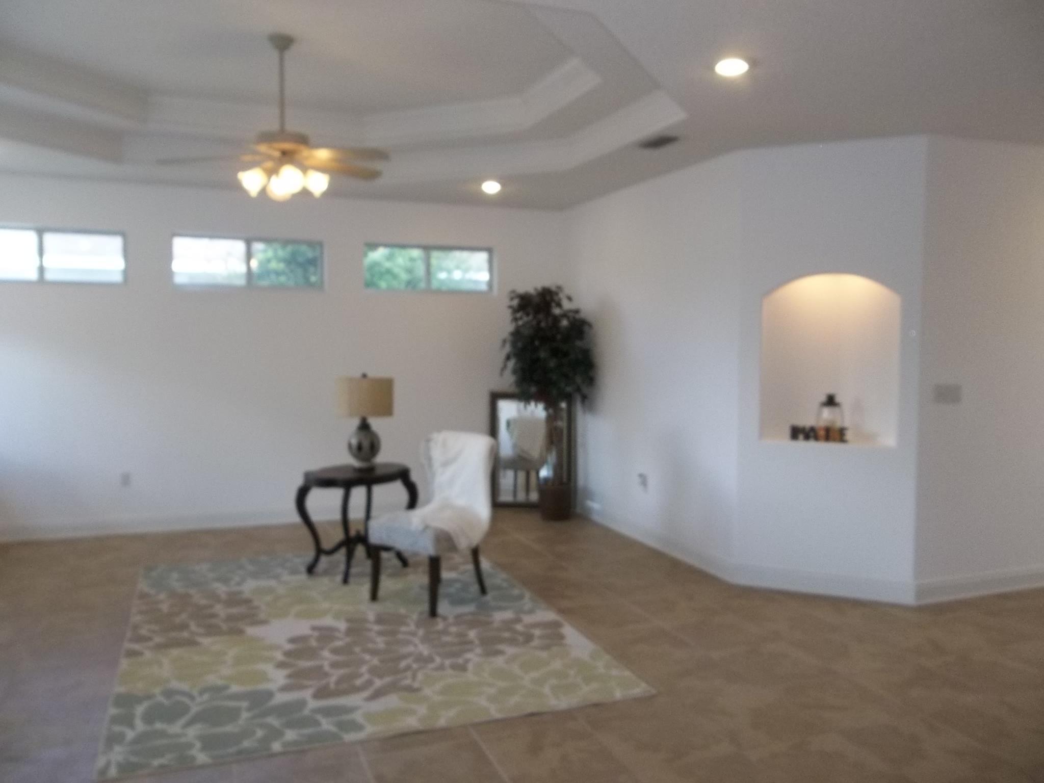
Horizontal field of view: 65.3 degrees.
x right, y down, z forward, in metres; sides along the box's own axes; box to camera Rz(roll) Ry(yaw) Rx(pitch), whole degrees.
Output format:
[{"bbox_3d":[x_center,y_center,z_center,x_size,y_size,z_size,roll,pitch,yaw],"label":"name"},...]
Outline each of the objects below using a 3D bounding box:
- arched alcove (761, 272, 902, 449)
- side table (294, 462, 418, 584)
[{"bbox_3d":[1.983,-0.211,5.265,0.810,1.081,0.320,2,4,22],"label":"arched alcove"},{"bbox_3d":[-1.140,0.895,5.663,0.550,0.700,0.800,4,5,40],"label":"side table"}]

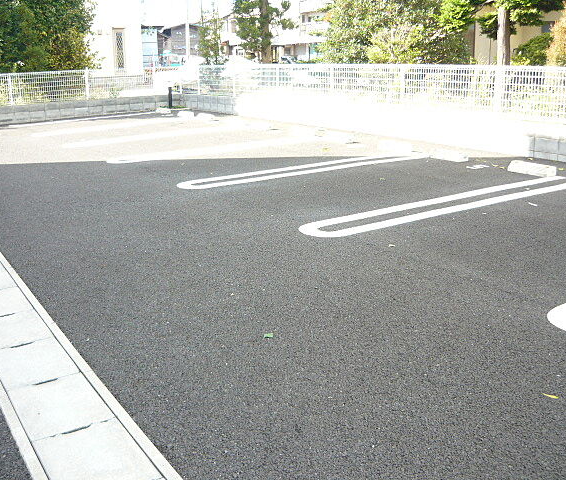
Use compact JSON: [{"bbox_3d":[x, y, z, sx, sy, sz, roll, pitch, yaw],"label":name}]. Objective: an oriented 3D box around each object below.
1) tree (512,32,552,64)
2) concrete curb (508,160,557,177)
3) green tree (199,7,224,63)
[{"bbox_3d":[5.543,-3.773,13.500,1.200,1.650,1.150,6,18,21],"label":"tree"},{"bbox_3d":[3.278,-0.933,8.026,0.170,0.120,0.600,-12,20,-33],"label":"concrete curb"},{"bbox_3d":[-2.658,-7.257,23.000,1.100,3.200,1.050,-2,17,-6],"label":"green tree"}]

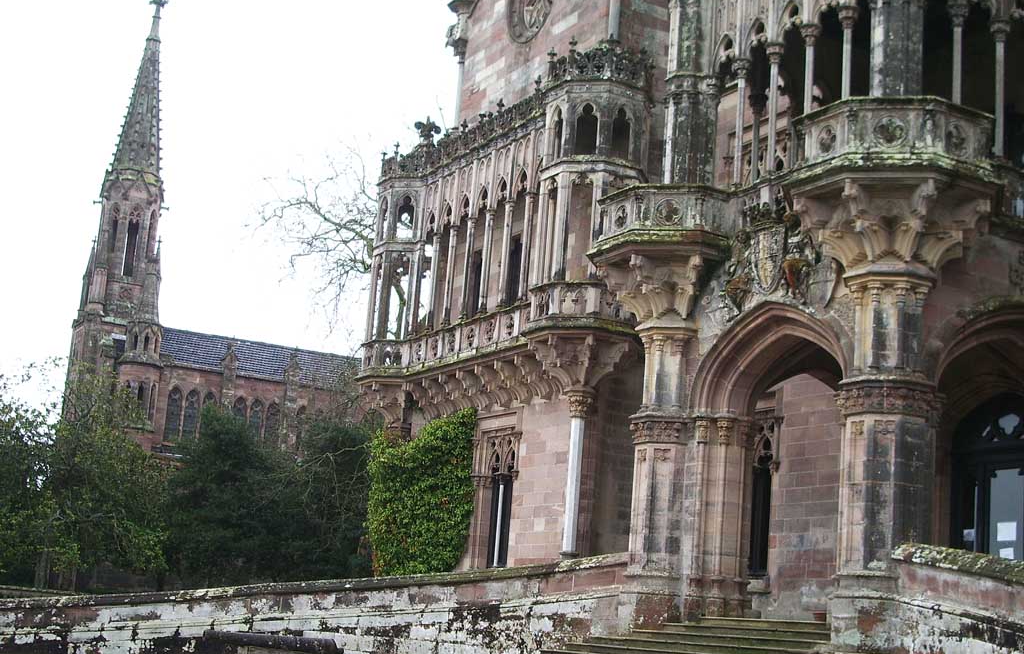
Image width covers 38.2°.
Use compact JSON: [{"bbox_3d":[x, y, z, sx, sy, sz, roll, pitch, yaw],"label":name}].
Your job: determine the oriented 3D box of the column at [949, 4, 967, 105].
[{"bbox_3d":[7.176,-4.043,23.774,0.250,2.520,0.250,12,-14,-29],"label":"column"}]

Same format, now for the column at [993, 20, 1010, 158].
[{"bbox_3d":[8.108,-4.014,24.544,0.309,2.505,0.309,11,-14,-28],"label":"column"}]

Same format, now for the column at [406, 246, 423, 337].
[{"bbox_3d":[-2.676,-1.032,41.451,0.210,2.710,0.210,12,-14,-29],"label":"column"}]

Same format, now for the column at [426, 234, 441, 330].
[{"bbox_3d":[-2.285,-1.232,42.872,0.259,3.014,0.259,11,-14,-28],"label":"column"}]

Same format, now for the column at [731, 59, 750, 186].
[{"bbox_3d":[4.196,-3.739,27.143,0.317,2.505,0.317,4,-12,1],"label":"column"}]

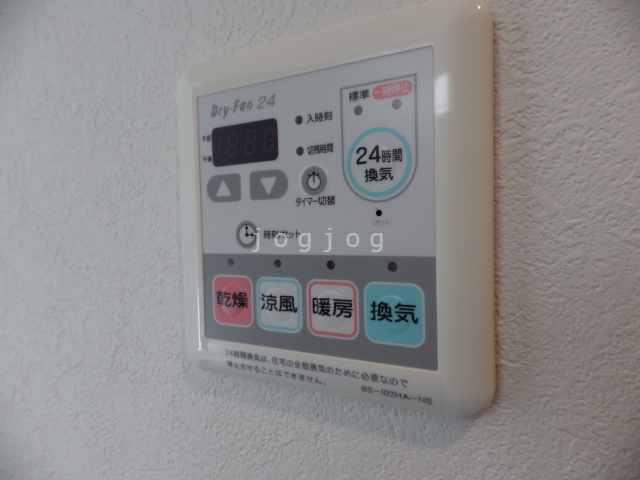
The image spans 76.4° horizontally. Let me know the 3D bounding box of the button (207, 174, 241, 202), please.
[{"bbox_3d":[-0.035,-0.019,0.147,0.016,0.010,0.004,0,3,27],"label":"button"}]

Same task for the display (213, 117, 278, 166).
[{"bbox_3d":[-0.026,-0.033,0.142,0.028,0.014,0.004,0,3,27],"label":"display"}]

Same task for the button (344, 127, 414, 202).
[{"bbox_3d":[0.017,-0.023,0.120,0.021,0.021,0.004,0,3,27],"label":"button"}]

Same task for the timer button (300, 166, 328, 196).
[{"bbox_3d":[-0.002,-0.019,0.130,0.009,0.009,0.004,0,3,27],"label":"timer button"}]

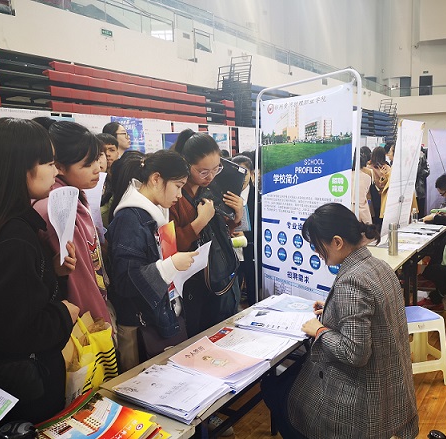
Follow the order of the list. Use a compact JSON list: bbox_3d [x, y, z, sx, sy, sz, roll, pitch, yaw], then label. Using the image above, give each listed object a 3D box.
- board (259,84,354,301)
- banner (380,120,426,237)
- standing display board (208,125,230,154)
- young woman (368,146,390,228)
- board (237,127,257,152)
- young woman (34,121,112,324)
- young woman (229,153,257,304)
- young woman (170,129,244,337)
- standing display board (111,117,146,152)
[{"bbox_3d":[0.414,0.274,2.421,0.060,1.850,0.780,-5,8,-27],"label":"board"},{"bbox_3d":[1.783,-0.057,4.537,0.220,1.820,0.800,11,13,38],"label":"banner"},{"bbox_3d":[-0.171,-1.400,12.615,0.060,2.250,1.000,6,10,35],"label":"standing display board"},{"bbox_3d":[1.743,0.023,5.147,0.450,1.660,0.320,1,7,17],"label":"young woman"},{"bbox_3d":[0.696,-1.574,13.821,0.060,2.250,1.000,6,10,35],"label":"board"},{"bbox_3d":[-0.532,0.481,1.680,0.320,1.630,0.440,2,8,18],"label":"young woman"},{"bbox_3d":[0.140,0.364,3.039,0.440,1.580,0.300,0,7,11],"label":"young woman"},{"bbox_3d":[-0.068,0.413,2.150,0.380,1.630,0.460,6,10,37],"label":"young woman"},{"bbox_3d":[-2.114,-1.012,9.916,0.060,2.250,1.000,6,10,35],"label":"standing display board"}]

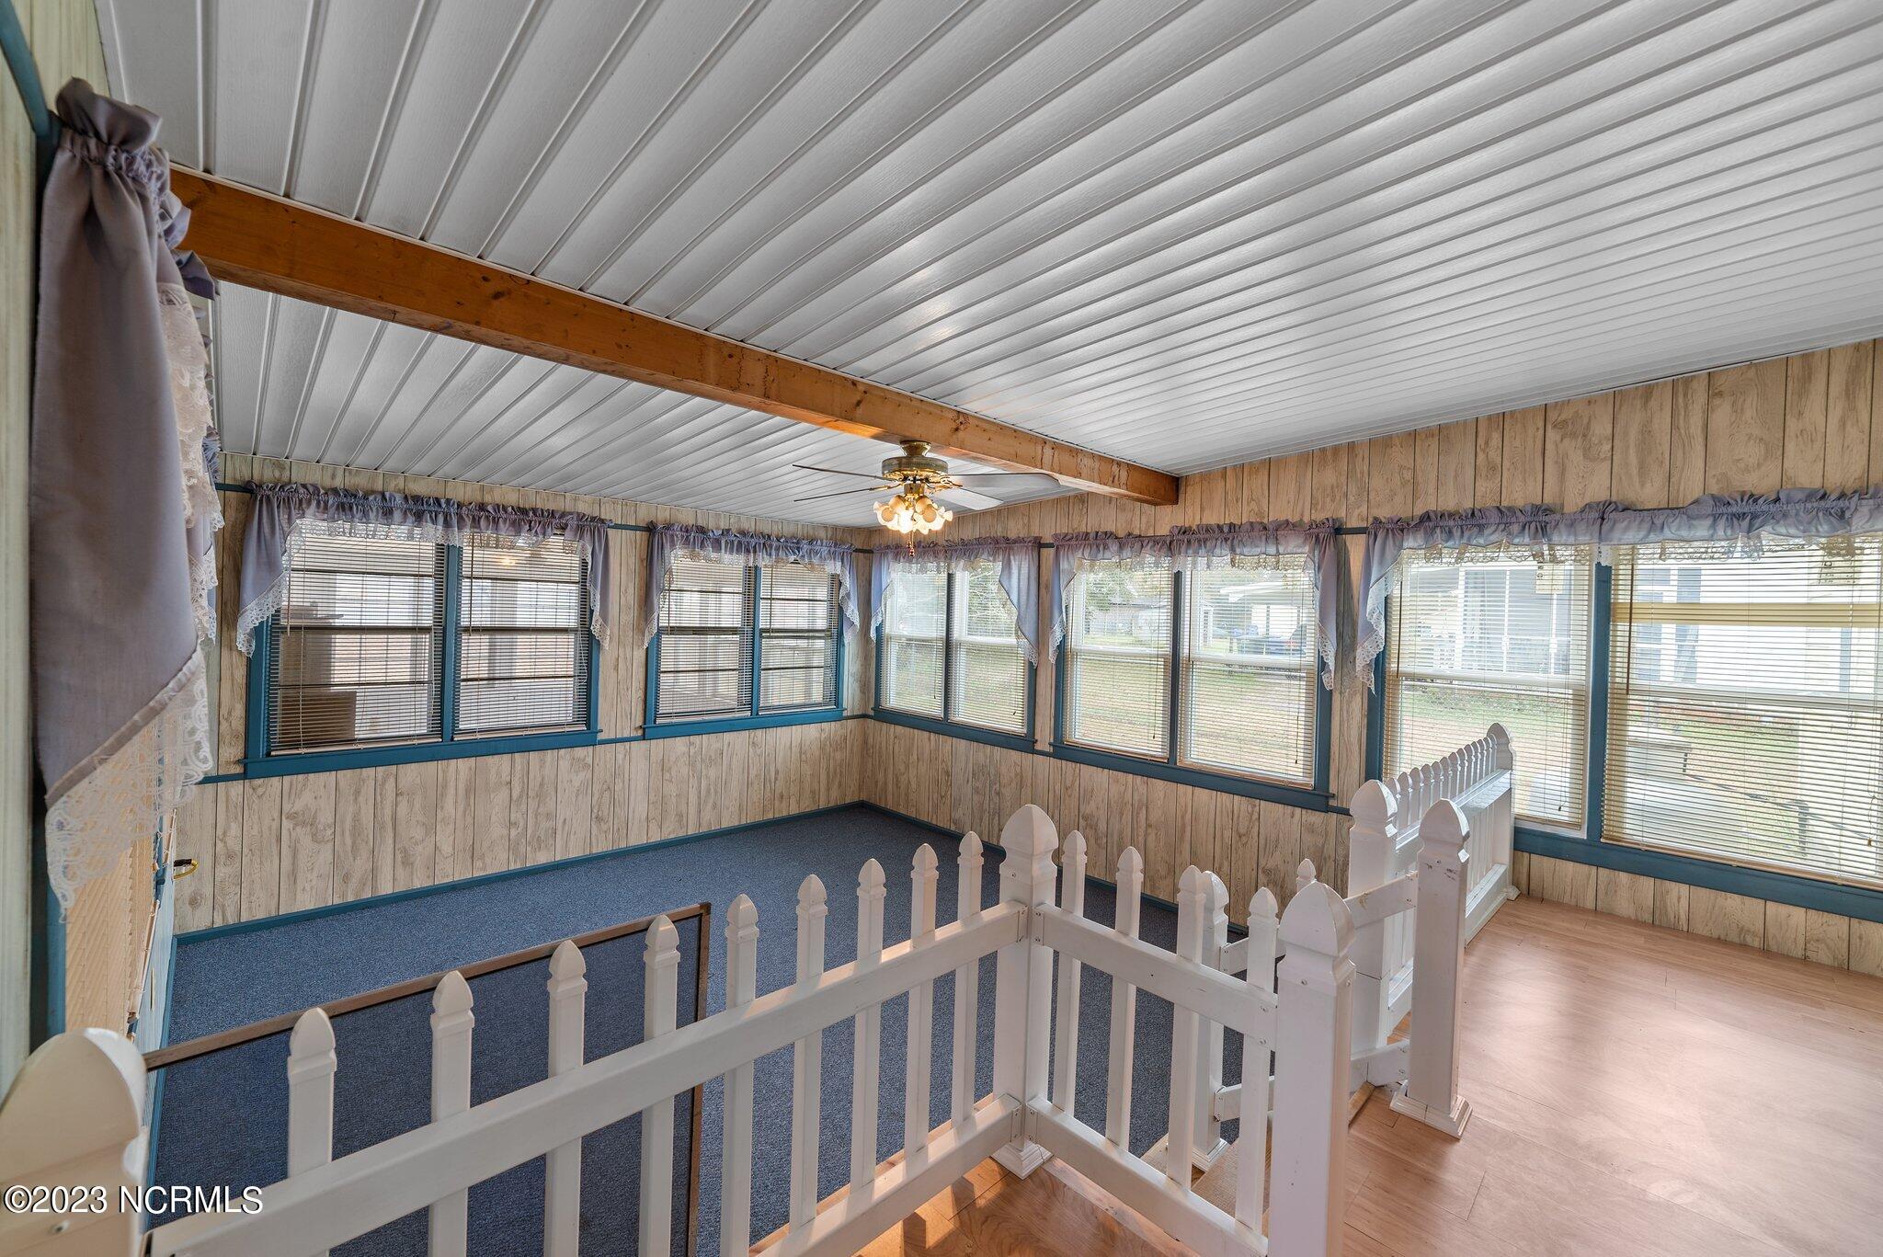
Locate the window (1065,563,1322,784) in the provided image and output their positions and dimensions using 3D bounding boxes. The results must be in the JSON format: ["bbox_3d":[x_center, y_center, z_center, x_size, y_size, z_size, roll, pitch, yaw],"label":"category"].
[{"bbox_3d":[1.447,0.167,4.525,0.090,1.348,1.698,0,2,-43],"label":"window"}]

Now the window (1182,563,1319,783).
[{"bbox_3d":[1.755,0.183,4.196,0.090,1.348,0.789,0,2,-43],"label":"window"}]

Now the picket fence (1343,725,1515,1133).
[{"bbox_3d":[1.863,0.802,2.534,2.088,0.771,0.321,0,2,-43],"label":"picket fence"}]

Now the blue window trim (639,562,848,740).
[{"bbox_3d":[-1.521,0.082,6.005,1.819,1.494,0.090,0,2,-43],"label":"blue window trim"}]

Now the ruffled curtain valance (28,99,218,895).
[{"bbox_3d":[-1.556,-0.191,1.470,0.130,0.901,1.821,0,2,-45],"label":"ruffled curtain valance"}]

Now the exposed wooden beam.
[{"bbox_3d":[-0.174,-0.864,3.070,4.334,0.178,0.146,0,2,-43],"label":"exposed wooden beam"}]

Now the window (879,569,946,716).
[{"bbox_3d":[-0.239,0.068,6.321,0.090,1.321,0.860,0,2,-43],"label":"window"}]

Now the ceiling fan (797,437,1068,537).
[{"bbox_3d":[-0.120,-0.588,3.131,1.350,0.373,1.350,2,2,35],"label":"ceiling fan"}]

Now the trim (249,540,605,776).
[{"bbox_3d":[-3.069,0.071,4.552,1.842,1.494,0.090,0,2,-43],"label":"trim"}]

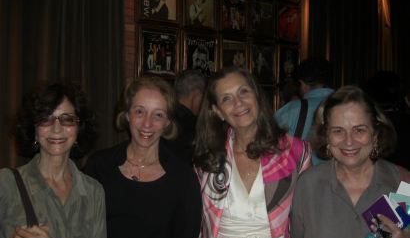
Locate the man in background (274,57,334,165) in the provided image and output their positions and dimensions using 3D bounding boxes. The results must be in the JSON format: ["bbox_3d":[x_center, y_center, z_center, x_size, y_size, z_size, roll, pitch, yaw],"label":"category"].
[{"bbox_3d":[0.615,0.500,2.620,0.540,1.720,0.360,-2,3,-34],"label":"man in background"}]

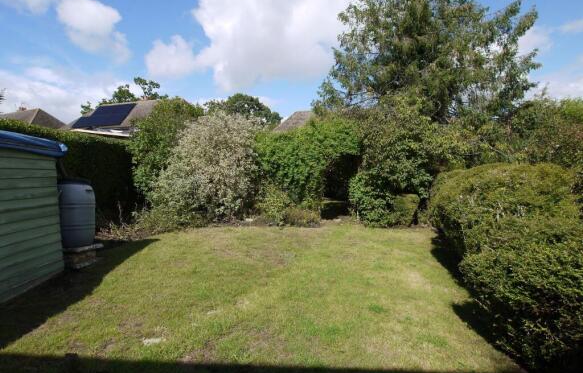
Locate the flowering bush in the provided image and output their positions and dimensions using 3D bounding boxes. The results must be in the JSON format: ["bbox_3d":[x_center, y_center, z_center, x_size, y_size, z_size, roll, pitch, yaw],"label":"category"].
[{"bbox_3d":[-2.553,-0.589,9.082,3.100,3.220,2.500,0,3,0],"label":"flowering bush"}]

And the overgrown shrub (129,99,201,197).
[{"bbox_3d":[-3.937,-0.946,9.964,2.700,3.840,2.400,0,3,0],"label":"overgrown shrub"}]

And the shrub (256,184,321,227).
[{"bbox_3d":[-0.085,0.494,8.638,1.700,1.100,1.100,0,3,0],"label":"shrub"}]

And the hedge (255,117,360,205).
[{"bbox_3d":[0.496,-0.587,9.482,3.200,3.170,1.800,0,3,0],"label":"hedge"}]

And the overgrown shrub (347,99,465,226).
[{"bbox_3d":[3.376,-0.794,9.071,3.400,3.630,2.400,0,3,0],"label":"overgrown shrub"}]

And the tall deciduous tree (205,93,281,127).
[{"bbox_3d":[-6.053,-6.058,37.733,9.500,11.120,9.000,0,3,0],"label":"tall deciduous tree"}]

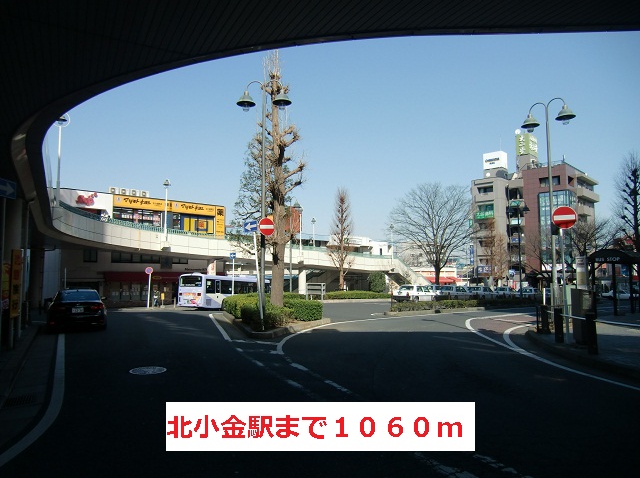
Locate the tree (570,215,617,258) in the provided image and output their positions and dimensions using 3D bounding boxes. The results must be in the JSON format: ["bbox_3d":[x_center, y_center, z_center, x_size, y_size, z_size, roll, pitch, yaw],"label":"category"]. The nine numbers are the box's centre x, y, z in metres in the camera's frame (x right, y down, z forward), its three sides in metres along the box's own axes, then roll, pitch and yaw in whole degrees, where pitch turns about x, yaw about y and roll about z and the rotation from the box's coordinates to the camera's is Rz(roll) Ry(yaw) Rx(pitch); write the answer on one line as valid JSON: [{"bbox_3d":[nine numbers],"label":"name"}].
[{"bbox_3d":[24.492,1.577,40.025,4.800,7.650,4.600,0,-6,0],"label":"tree"}]

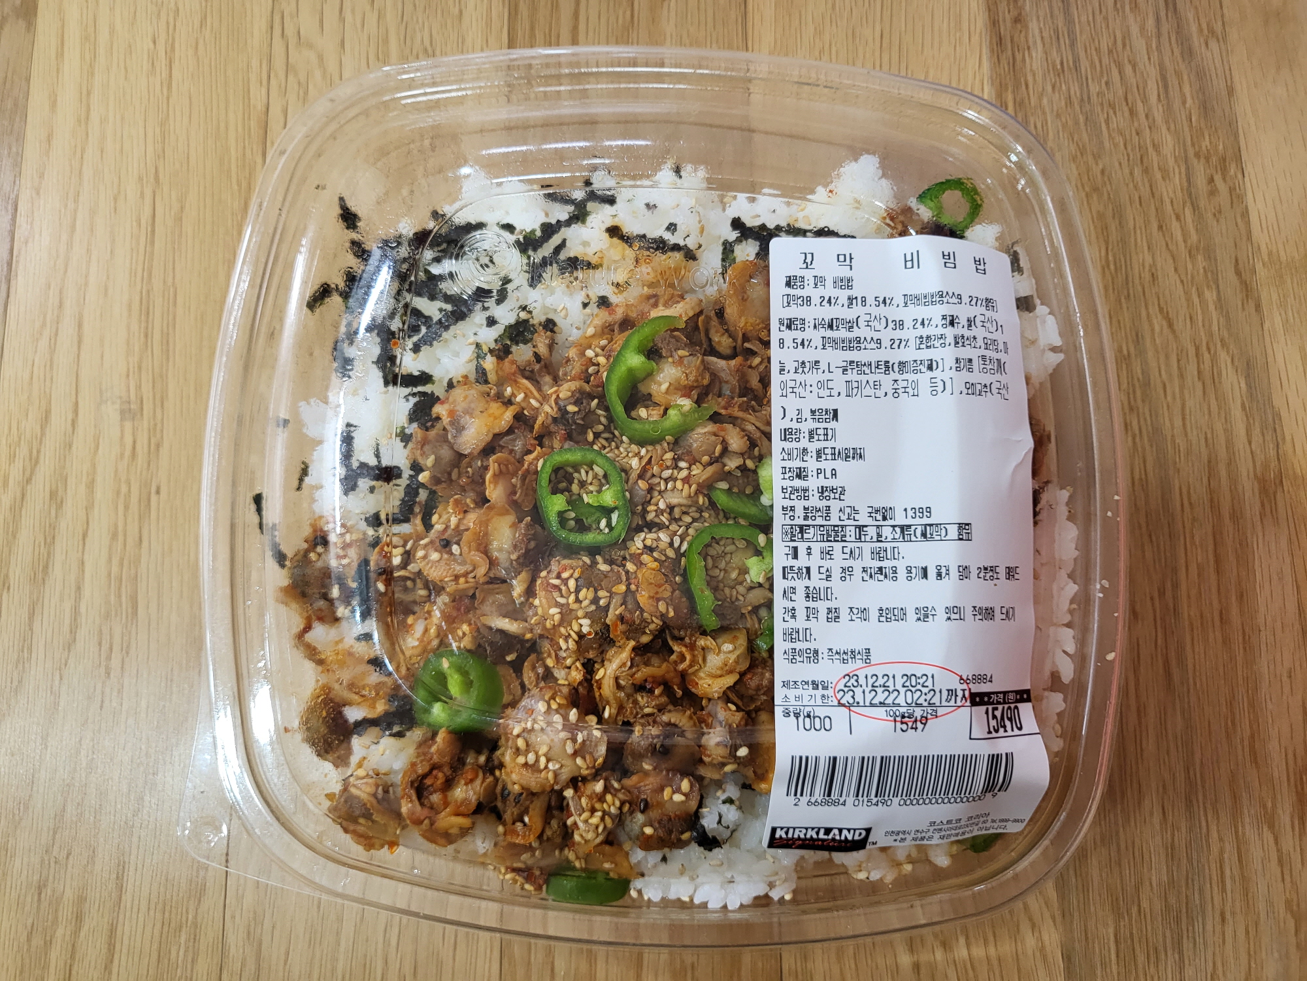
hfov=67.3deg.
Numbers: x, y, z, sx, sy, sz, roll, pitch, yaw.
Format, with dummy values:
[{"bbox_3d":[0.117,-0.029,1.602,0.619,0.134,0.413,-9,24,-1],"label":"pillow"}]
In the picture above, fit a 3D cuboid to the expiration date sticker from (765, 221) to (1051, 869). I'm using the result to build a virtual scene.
[{"bbox_3d":[0.057,0.010,0.221,0.060,0.009,0.139,1,83,-2],"label":"expiration date sticker"}]

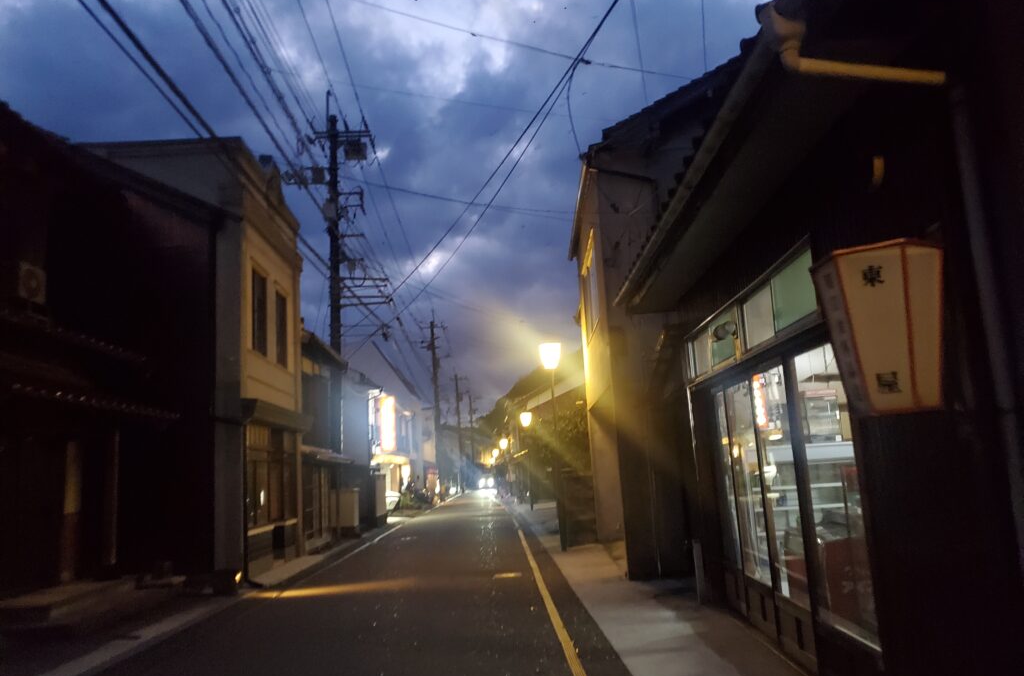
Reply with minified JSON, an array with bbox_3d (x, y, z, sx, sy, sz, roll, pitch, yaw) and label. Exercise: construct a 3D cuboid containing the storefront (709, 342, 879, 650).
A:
[{"bbox_3d":[2.009,1.105,5.948,0.150,1.750,3.300,-4,-10,2],"label":"storefront"}]

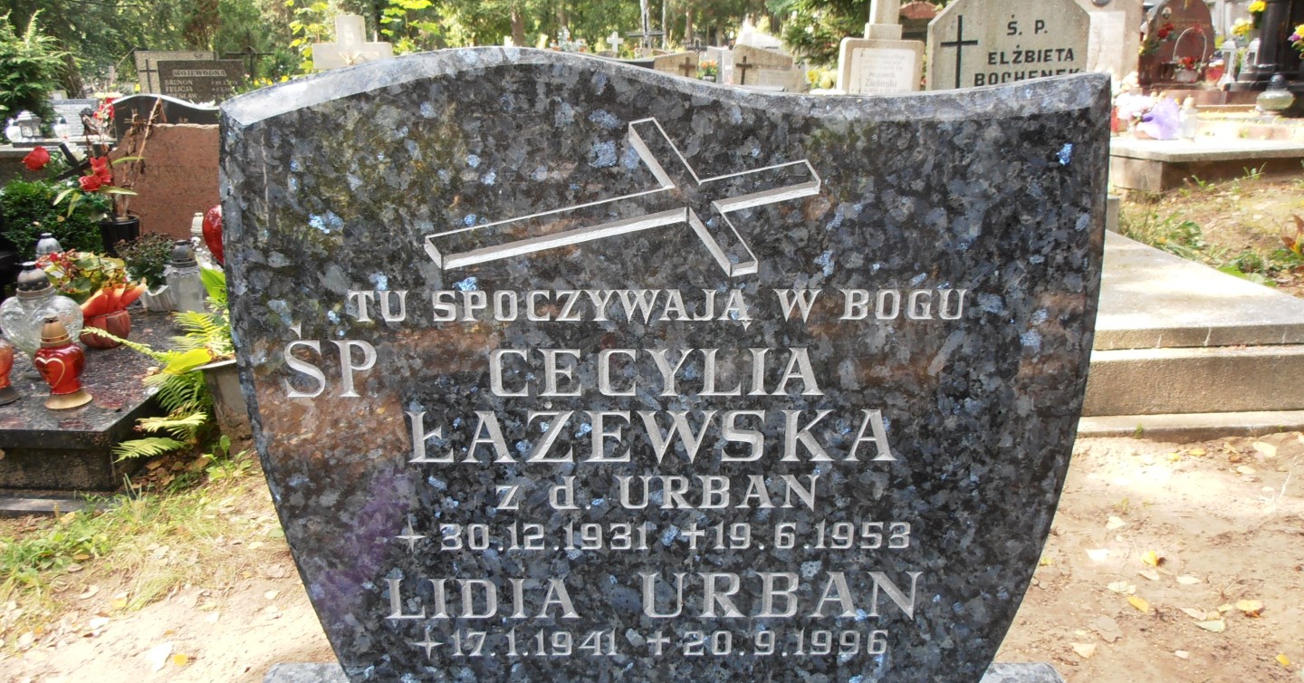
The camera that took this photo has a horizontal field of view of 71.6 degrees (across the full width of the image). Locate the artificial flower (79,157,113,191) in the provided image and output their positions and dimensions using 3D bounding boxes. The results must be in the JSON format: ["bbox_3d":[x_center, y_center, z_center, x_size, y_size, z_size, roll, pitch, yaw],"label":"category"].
[{"bbox_3d":[-2.151,-0.649,3.500,0.120,0.130,0.110,-8,18,-22],"label":"artificial flower"}]

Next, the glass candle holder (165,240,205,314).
[{"bbox_3d":[-1.508,-0.212,2.897,0.116,0.220,0.116,-1,17,0],"label":"glass candle holder"}]

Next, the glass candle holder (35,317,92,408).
[{"bbox_3d":[-1.359,0.043,2.067,0.102,0.208,0.096,-3,17,-9],"label":"glass candle holder"}]

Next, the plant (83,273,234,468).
[{"bbox_3d":[-1.169,0.063,2.200,0.400,0.440,0.400,-1,17,0],"label":"plant"}]

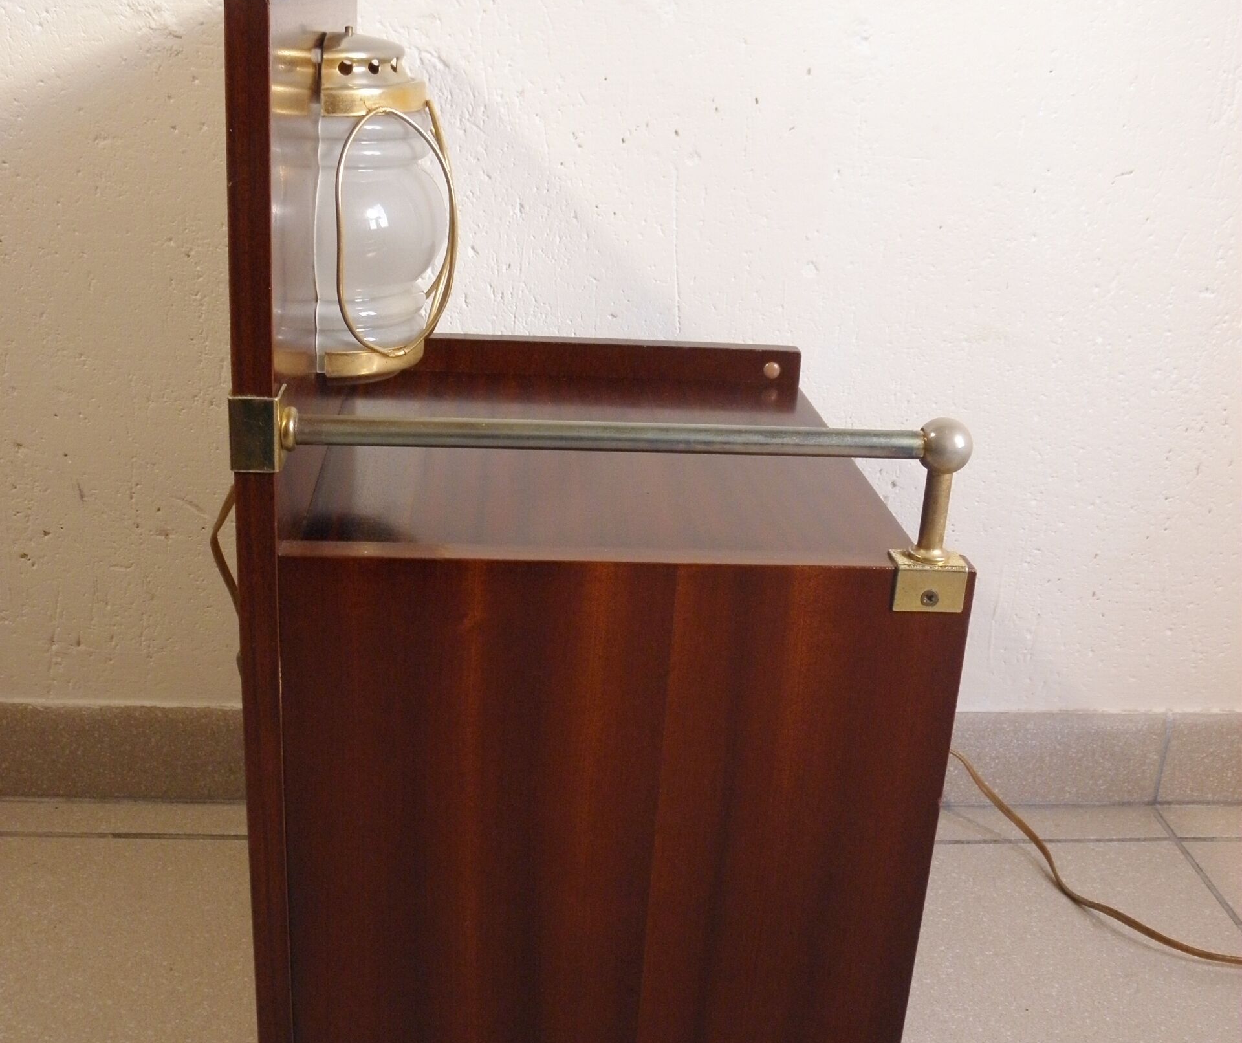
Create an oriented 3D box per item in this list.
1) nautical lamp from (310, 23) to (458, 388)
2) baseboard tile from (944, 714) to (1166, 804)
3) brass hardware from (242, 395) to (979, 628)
[{"bbox_3d":[-0.113,-0.157,0.709,0.064,0.165,0.109,2,21,-5],"label":"nautical lamp"},{"bbox_3d":[0.285,0.190,1.146,0.304,0.084,0.012,2,21,-5],"label":"baseboard tile"},{"bbox_3d":[-0.003,-0.008,0.600,0.309,0.086,0.025,2,21,-5],"label":"brass hardware"}]

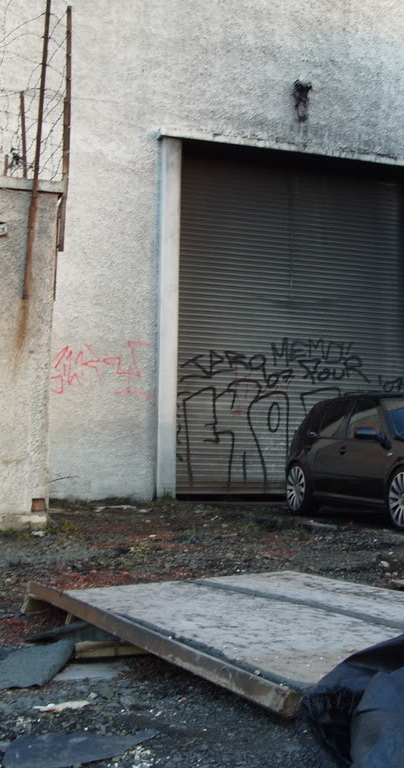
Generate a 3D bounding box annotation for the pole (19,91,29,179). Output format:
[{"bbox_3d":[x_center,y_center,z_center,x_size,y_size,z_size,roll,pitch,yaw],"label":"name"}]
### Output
[{"bbox_3d":[-1.631,-2.285,9.495,0.040,0.853,0.040,-1,-6,-17],"label":"pole"}]

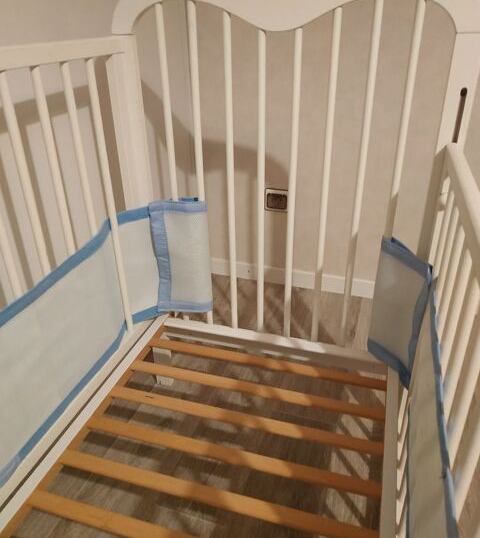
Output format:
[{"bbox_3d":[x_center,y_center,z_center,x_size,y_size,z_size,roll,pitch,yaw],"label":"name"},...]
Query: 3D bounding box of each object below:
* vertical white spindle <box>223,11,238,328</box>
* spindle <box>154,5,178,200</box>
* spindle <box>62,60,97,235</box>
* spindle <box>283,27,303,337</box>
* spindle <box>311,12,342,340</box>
[{"bbox_3d":[-0.018,-0.155,0.969,0.015,0.702,0.015,7,28,16],"label":"vertical white spindle"},{"bbox_3d":[-0.146,-0.177,1.001,0.015,0.718,0.015,7,28,16],"label":"spindle"},{"bbox_3d":[-0.281,-0.081,0.860,0.015,0.577,0.015,7,28,16],"label":"spindle"},{"bbox_3d":[0.110,-0.126,0.940,0.015,0.673,0.015,7,28,16],"label":"spindle"},{"bbox_3d":[0.173,-0.131,0.915,0.015,0.703,0.015,7,28,16],"label":"spindle"}]

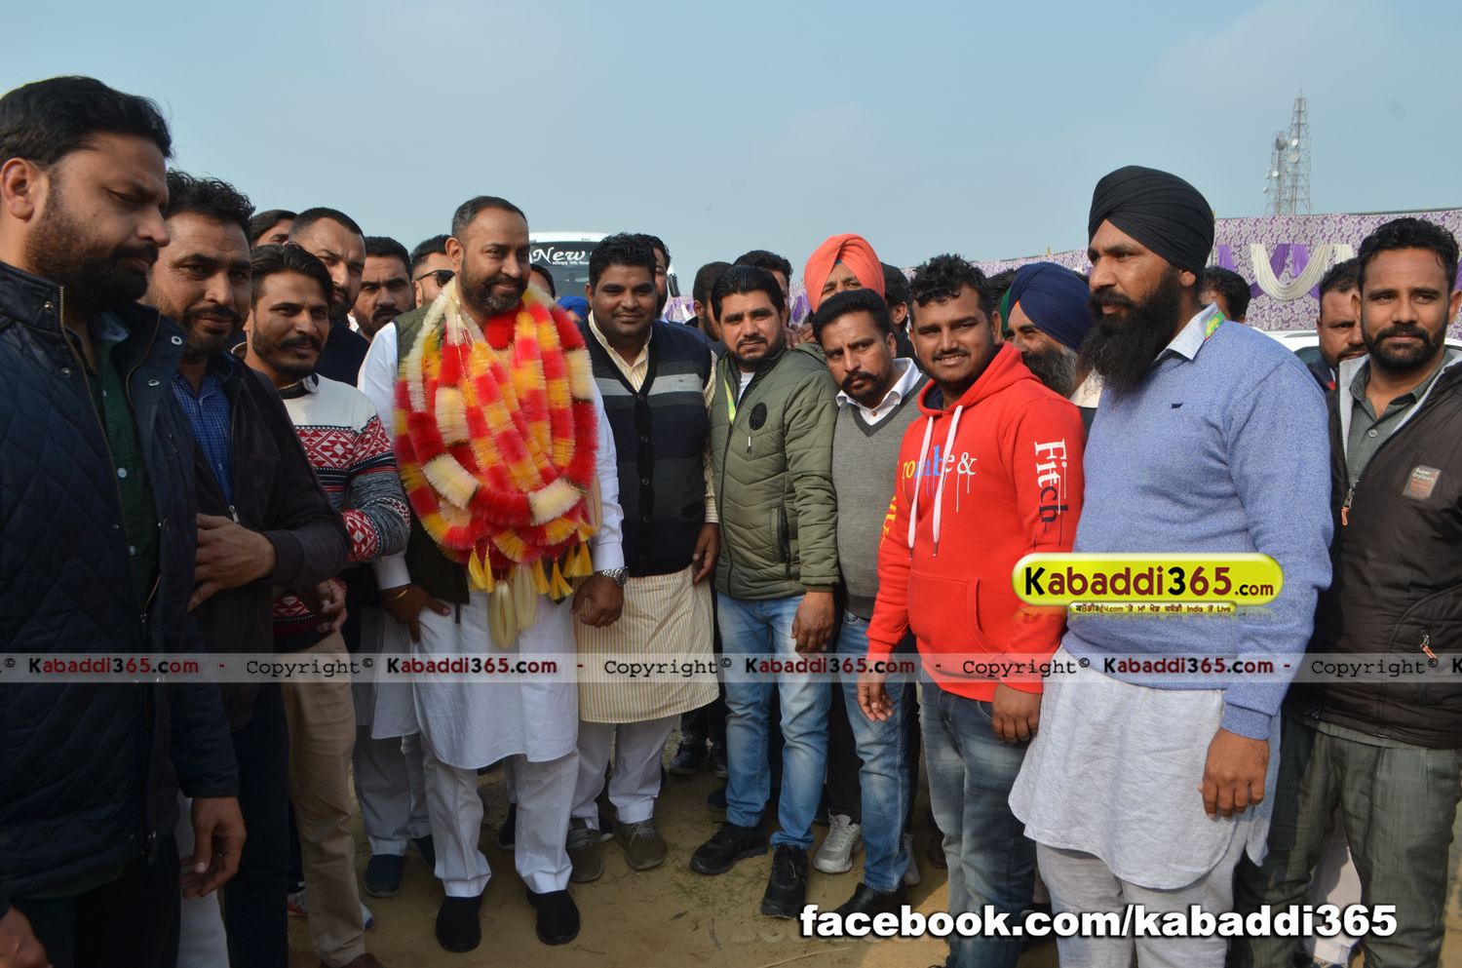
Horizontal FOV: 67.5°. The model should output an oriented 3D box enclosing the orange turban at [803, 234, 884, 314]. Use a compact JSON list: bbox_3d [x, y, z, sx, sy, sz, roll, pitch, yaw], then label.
[{"bbox_3d":[0.320,-0.595,3.080,0.215,0.215,0.250,2,8,13],"label":"orange turban"}]

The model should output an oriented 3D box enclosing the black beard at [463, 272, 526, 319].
[{"bbox_3d":[-0.514,-0.407,2.360,0.140,0.105,0.115,-4,9,-30],"label":"black beard"}]

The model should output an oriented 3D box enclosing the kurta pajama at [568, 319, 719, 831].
[{"bbox_3d":[-0.244,0.259,2.978,0.490,1.401,0.350,-1,7,-5],"label":"kurta pajama"}]

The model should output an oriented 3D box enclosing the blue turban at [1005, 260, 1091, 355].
[{"bbox_3d":[0.764,-0.424,2.620,0.245,0.215,0.210,-15,15,-36],"label":"blue turban"}]

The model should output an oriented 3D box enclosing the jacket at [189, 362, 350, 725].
[{"bbox_3d":[-0.845,0.087,1.801,0.500,0.613,0.360,-3,7,-28],"label":"jacket"}]

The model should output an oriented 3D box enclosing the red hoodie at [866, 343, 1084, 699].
[{"bbox_3d":[0.493,0.066,2.171,0.480,0.685,0.320,5,8,38],"label":"red hoodie"}]

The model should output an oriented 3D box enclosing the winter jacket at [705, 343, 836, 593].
[{"bbox_3d":[0.083,-0.035,2.780,0.480,0.630,0.300,7,10,42],"label":"winter jacket"}]

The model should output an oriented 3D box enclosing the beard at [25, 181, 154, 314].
[{"bbox_3d":[-0.703,-0.259,1.200,0.120,0.130,0.135,12,10,10],"label":"beard"}]

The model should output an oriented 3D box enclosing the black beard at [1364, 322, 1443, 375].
[{"bbox_3d":[1.167,-0.236,1.900,0.135,0.090,0.105,4,8,28],"label":"black beard"}]

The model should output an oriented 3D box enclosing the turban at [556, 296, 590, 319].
[{"bbox_3d":[-0.877,-0.978,6.200,0.240,0.200,0.210,-6,10,-39],"label":"turban"}]

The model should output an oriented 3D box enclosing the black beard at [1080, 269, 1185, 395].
[{"bbox_3d":[0.646,-0.243,1.760,0.150,0.200,0.150,-3,8,-25],"label":"black beard"}]

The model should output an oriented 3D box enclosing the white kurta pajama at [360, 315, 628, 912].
[{"bbox_3d":[-0.573,0.310,2.632,0.610,1.383,0.390,-1,7,-9],"label":"white kurta pajama"}]

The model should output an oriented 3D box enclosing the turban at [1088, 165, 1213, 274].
[{"bbox_3d":[0.698,-0.439,1.820,0.225,0.170,0.195,-3,8,-25],"label":"turban"}]

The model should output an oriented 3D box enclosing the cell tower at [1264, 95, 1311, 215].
[{"bbox_3d":[83.973,-39.117,165.000,6.500,38.000,6.000,0,7,0],"label":"cell tower"}]

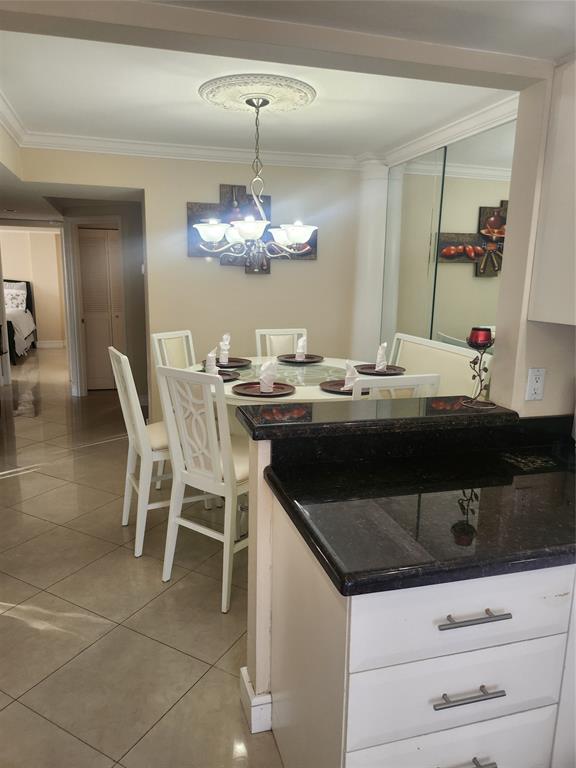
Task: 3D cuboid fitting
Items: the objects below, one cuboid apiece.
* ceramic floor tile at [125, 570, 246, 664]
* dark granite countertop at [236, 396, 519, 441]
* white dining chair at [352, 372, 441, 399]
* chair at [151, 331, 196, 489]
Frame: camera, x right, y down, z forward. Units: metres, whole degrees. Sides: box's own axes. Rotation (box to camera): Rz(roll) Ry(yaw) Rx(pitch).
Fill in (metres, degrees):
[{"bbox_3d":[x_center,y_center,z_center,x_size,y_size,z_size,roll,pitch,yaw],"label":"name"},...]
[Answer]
[{"bbox_3d":[-0.398,1.049,2.453,0.505,0.010,0.505,7,13,28],"label":"ceramic floor tile"},{"bbox_3d":[0.306,0.111,1.837,0.915,0.046,0.255,-2,12,-15],"label":"dark granite countertop"},{"bbox_3d":[0.370,0.446,2.638,0.450,1.085,0.570,-3,12,-20],"label":"white dining chair"},{"bbox_3d":[-0.614,0.212,3.788,0.575,1.095,0.445,9,14,34],"label":"chair"}]

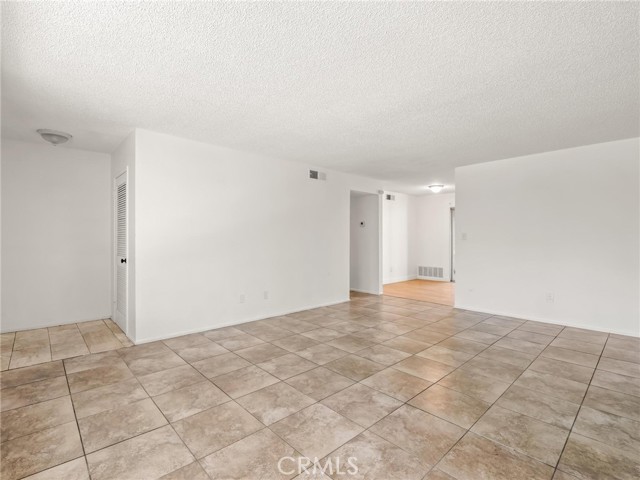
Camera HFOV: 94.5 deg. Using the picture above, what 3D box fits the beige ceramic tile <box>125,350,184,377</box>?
[{"bbox_3d":[-1.600,1.213,2.909,0.446,0.012,0.446,0,0,-43],"label":"beige ceramic tile"}]

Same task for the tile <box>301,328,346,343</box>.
[{"bbox_3d":[0.050,1.198,3.744,0.440,0.012,0.440,0,0,-43],"label":"tile"}]

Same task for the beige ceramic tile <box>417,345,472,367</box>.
[{"bbox_3d":[1.314,1.214,3.129,0.446,0.012,0.446,0,0,-43],"label":"beige ceramic tile"}]

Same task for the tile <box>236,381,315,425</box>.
[{"bbox_3d":[-0.329,1.193,2.207,0.440,0.012,0.440,0,0,-43],"label":"tile"}]

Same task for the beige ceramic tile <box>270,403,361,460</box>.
[{"bbox_3d":[-0.020,1.166,1.823,0.437,0.012,0.437,0,0,-42],"label":"beige ceramic tile"}]

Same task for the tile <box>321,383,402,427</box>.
[{"bbox_3d":[0.314,1.225,2.233,0.450,0.015,0.450,0,0,-43],"label":"tile"}]

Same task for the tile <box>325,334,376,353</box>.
[{"bbox_3d":[0.363,1.215,3.488,0.446,0.012,0.446,0,0,-43],"label":"tile"}]

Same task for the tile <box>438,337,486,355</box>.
[{"bbox_3d":[1.637,1.215,3.437,0.446,0.012,0.446,0,0,-43],"label":"tile"}]

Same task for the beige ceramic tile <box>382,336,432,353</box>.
[{"bbox_3d":[0.965,1.173,3.305,0.437,0.012,0.437,0,0,-42],"label":"beige ceramic tile"}]

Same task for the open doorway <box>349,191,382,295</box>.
[{"bbox_3d":[0.876,0.106,5.987,0.930,2.110,0.130,0,0,-42],"label":"open doorway"}]

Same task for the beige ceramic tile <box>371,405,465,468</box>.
[{"bbox_3d":[0.602,1.192,1.845,0.440,0.012,0.440,0,0,-43],"label":"beige ceramic tile"}]

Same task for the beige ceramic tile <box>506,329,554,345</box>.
[{"bbox_3d":[2.665,1.234,3.776,0.450,0.015,0.450,0,0,-43],"label":"beige ceramic tile"}]

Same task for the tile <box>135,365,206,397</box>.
[{"bbox_3d":[-1.304,1.227,2.610,0.450,0.015,0.450,0,0,-43],"label":"tile"}]

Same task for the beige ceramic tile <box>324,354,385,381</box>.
[{"bbox_3d":[0.323,1.171,2.723,0.437,0.012,0.437,0,0,-42],"label":"beige ceramic tile"}]

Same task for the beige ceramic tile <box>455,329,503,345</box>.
[{"bbox_3d":[1.900,1.174,3.578,0.437,0.012,0.437,0,0,-42],"label":"beige ceramic tile"}]

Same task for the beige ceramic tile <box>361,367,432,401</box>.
[{"bbox_3d":[0.623,1.169,2.402,0.437,0.012,0.437,0,0,-42],"label":"beige ceramic tile"}]

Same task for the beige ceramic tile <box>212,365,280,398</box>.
[{"bbox_3d":[-0.637,1.211,2.547,0.446,0.012,0.446,0,0,-43],"label":"beige ceramic tile"}]

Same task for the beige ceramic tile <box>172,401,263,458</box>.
[{"bbox_3d":[-0.637,1.167,1.851,0.437,0.012,0.437,0,0,-42],"label":"beige ceramic tile"}]

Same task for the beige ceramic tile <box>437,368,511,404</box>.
[{"bbox_3d":[1.305,1.227,2.519,0.450,0.015,0.450,0,0,-43],"label":"beige ceramic tile"}]

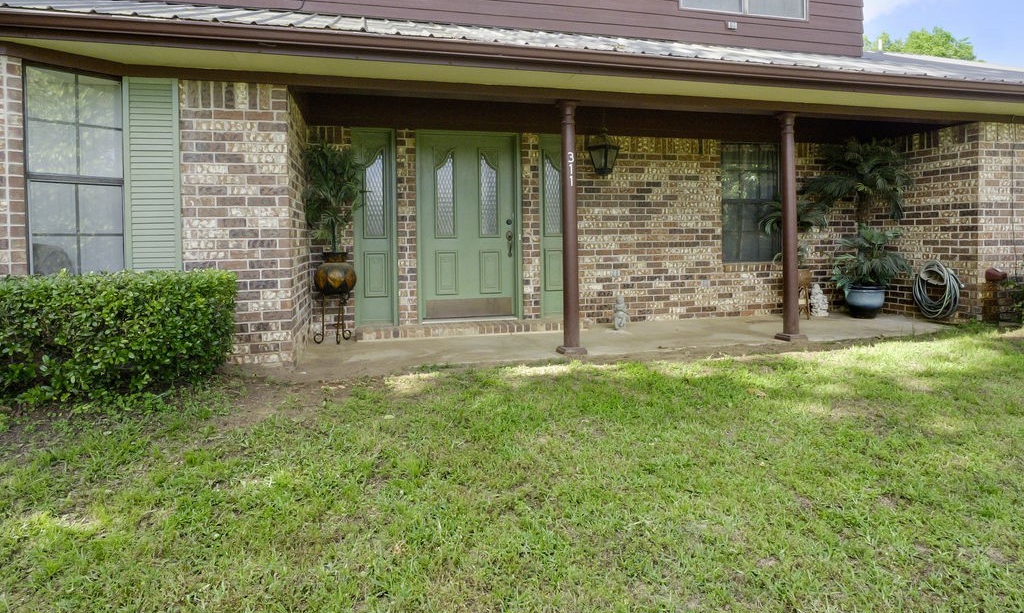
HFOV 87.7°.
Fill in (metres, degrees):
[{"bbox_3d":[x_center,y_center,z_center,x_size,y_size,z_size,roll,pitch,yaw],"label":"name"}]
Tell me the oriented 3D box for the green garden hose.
[{"bbox_3d":[4.848,-0.182,6.070,0.180,0.670,0.440,-1,2,-12],"label":"green garden hose"}]

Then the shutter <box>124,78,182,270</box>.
[{"bbox_3d":[-2.591,-0.903,3.850,0.355,1.480,0.035,-1,2,-12],"label":"shutter"}]

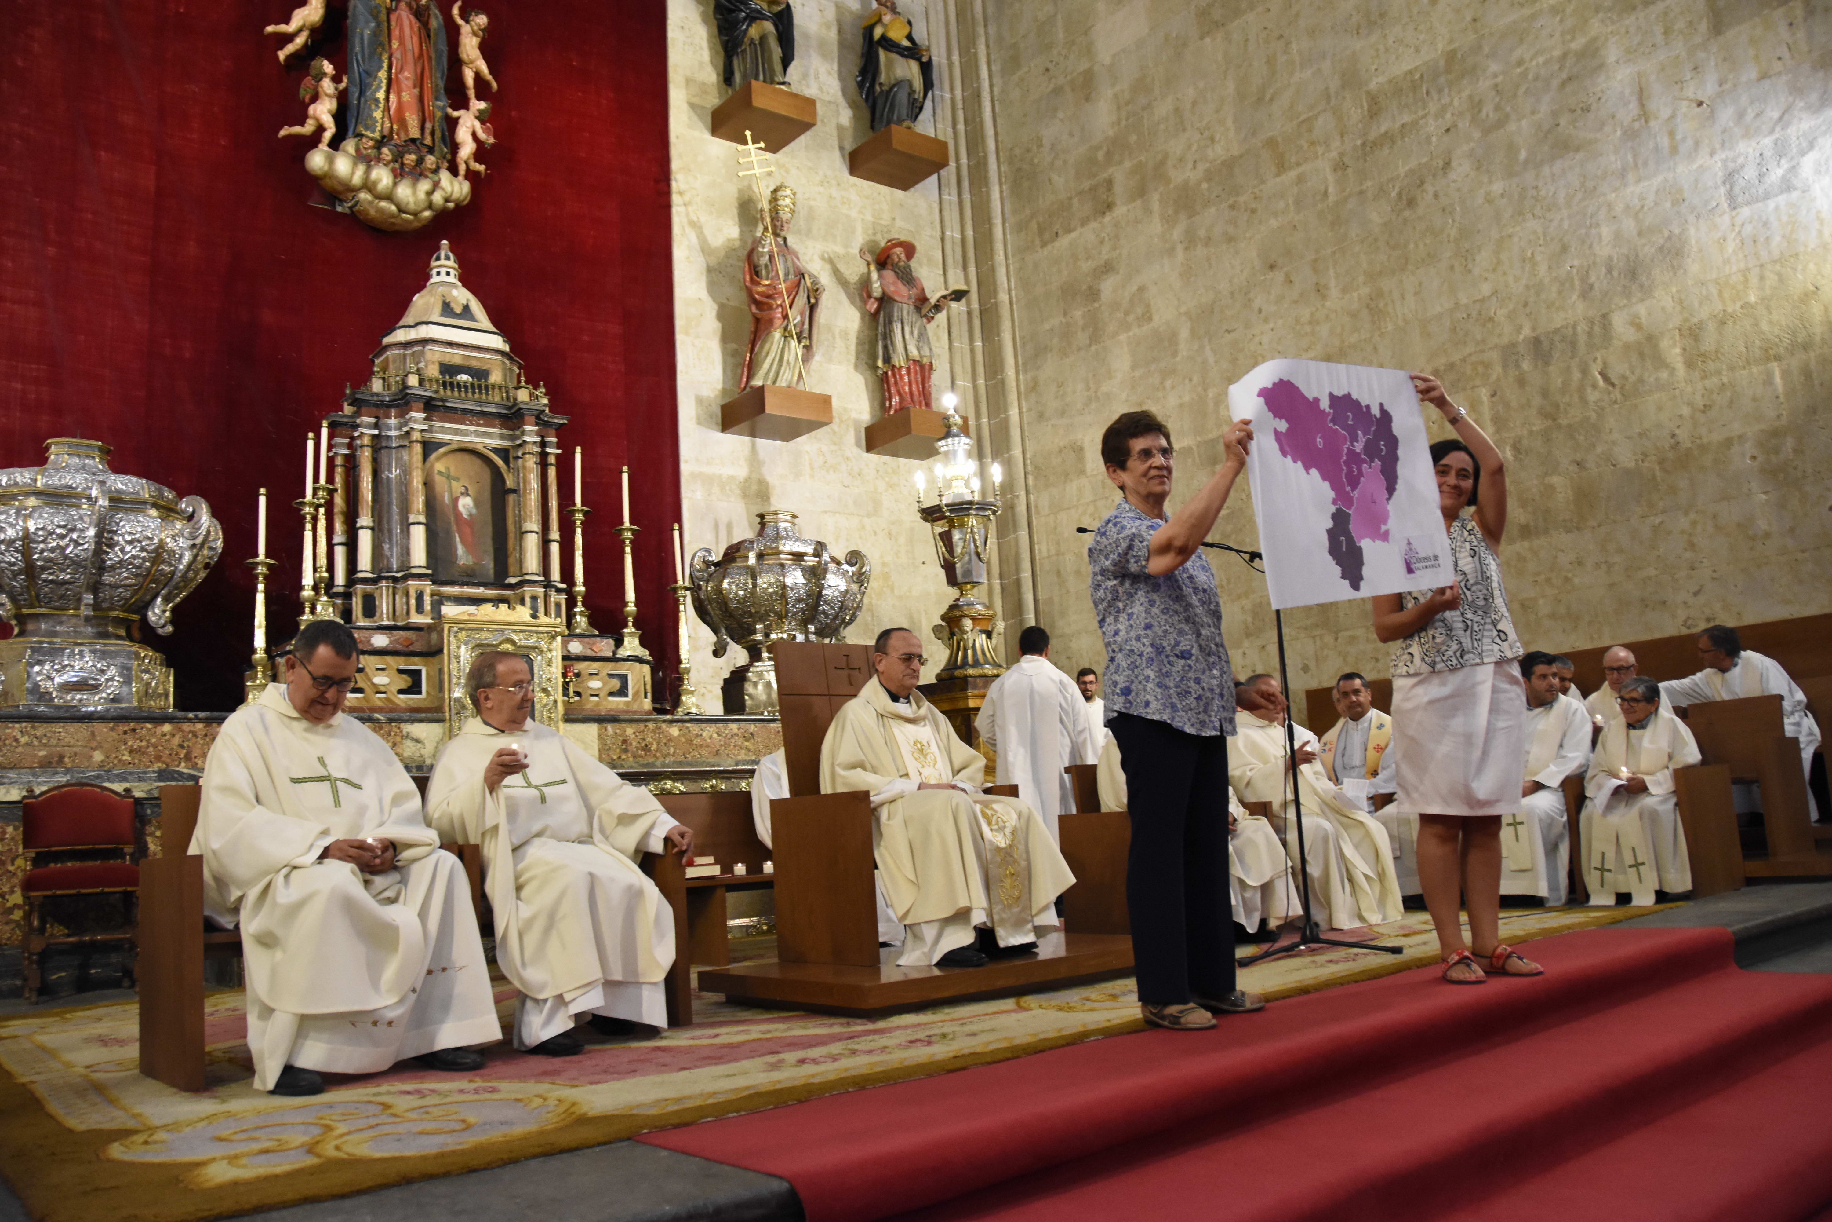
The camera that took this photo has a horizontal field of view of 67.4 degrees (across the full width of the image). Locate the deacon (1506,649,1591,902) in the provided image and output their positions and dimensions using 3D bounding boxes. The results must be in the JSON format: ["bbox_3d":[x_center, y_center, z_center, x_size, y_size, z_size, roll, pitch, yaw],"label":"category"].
[{"bbox_3d":[3.061,0.811,6.829,0.800,1.200,0.620,3,-11,-39],"label":"deacon"}]

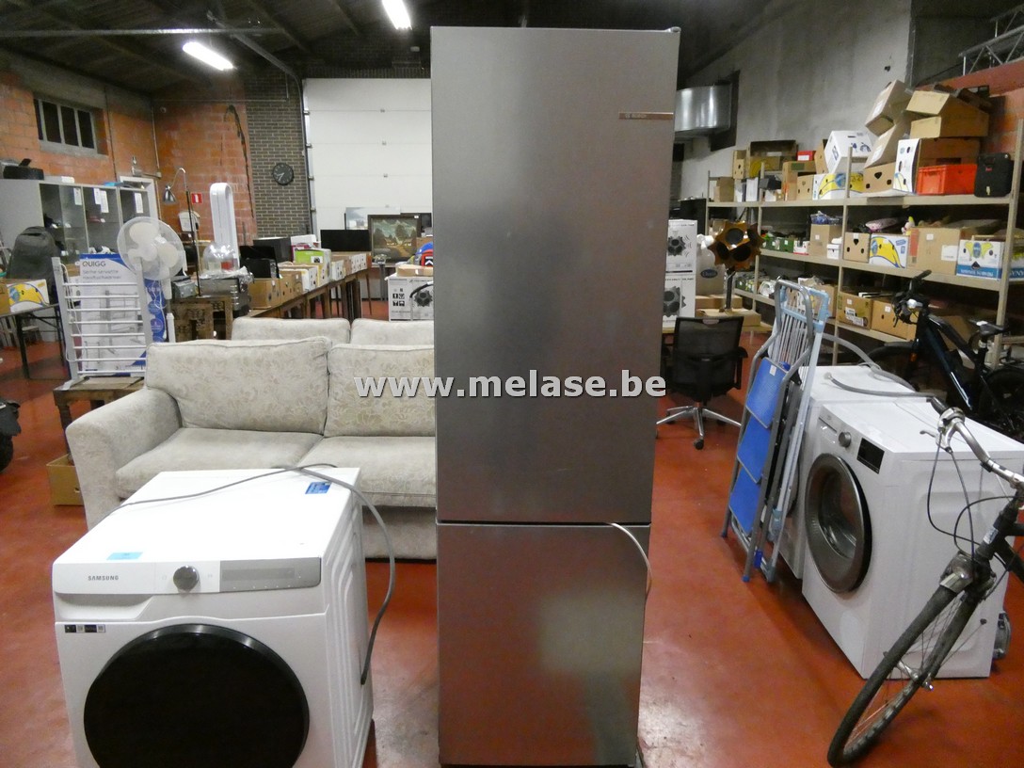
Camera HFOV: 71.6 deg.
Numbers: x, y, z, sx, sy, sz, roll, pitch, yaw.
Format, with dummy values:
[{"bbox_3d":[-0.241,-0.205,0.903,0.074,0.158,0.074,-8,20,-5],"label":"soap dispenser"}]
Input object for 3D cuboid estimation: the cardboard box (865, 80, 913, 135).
[{"bbox_3d":[3.024,-2.182,5.695,0.200,0.380,0.200,33,-17,-8],"label":"cardboard box"}]

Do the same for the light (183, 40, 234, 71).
[{"bbox_3d":[-4.090,-4.408,9.616,0.160,0.110,1.450,-1,14,-3],"label":"light"}]

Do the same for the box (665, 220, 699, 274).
[{"bbox_3d":[1.155,-1.037,5.373,0.385,0.392,0.385,-1,14,-3],"label":"box"}]

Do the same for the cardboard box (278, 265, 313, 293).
[{"bbox_3d":[-2.523,-1.193,8.139,0.480,0.240,0.410,-1,13,0],"label":"cardboard box"}]

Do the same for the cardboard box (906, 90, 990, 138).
[{"bbox_3d":[3.203,-1.954,5.217,0.360,0.312,0.390,-1,14,-3],"label":"cardboard box"}]

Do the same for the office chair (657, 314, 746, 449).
[{"bbox_3d":[1.410,-0.072,5.250,0.640,0.920,0.660,3,14,10],"label":"office chair"}]

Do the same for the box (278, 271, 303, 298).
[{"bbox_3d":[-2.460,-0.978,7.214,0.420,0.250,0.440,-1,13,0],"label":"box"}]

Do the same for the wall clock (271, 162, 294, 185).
[{"bbox_3d":[-4.150,-3.802,12.838,0.385,0.385,0.050,-1,13,0],"label":"wall clock"}]

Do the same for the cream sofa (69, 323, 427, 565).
[{"bbox_3d":[-0.981,0.275,3.742,2.080,0.940,0.960,0,14,1],"label":"cream sofa"}]

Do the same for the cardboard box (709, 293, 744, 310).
[{"bbox_3d":[1.730,-0.667,5.861,0.251,0.110,0.250,-1,14,-3],"label":"cardboard box"}]

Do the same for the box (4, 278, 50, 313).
[{"bbox_3d":[-4.899,-0.863,6.937,0.400,0.250,0.530,0,13,3],"label":"box"}]

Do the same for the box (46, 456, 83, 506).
[{"bbox_3d":[-2.435,0.527,4.272,0.400,0.245,0.460,-1,13,0],"label":"box"}]

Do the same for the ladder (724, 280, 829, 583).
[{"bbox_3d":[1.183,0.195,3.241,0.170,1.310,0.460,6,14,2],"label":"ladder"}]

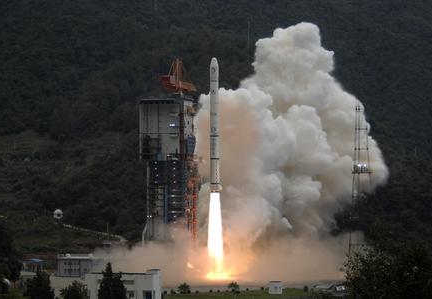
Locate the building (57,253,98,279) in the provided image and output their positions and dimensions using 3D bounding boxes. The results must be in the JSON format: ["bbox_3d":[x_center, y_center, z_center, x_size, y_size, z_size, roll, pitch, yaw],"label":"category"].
[{"bbox_3d":[-54.420,46.405,593.000,16.500,9.000,10.000,0,-2,-3],"label":"building"}]

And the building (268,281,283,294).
[{"bbox_3d":[19.622,45.131,490.000,4.400,4.500,4.000,0,-2,0],"label":"building"}]

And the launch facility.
[{"bbox_3d":[-18.373,5.136,592.000,19.000,82.000,14.500,-1,-2,24],"label":"launch facility"}]

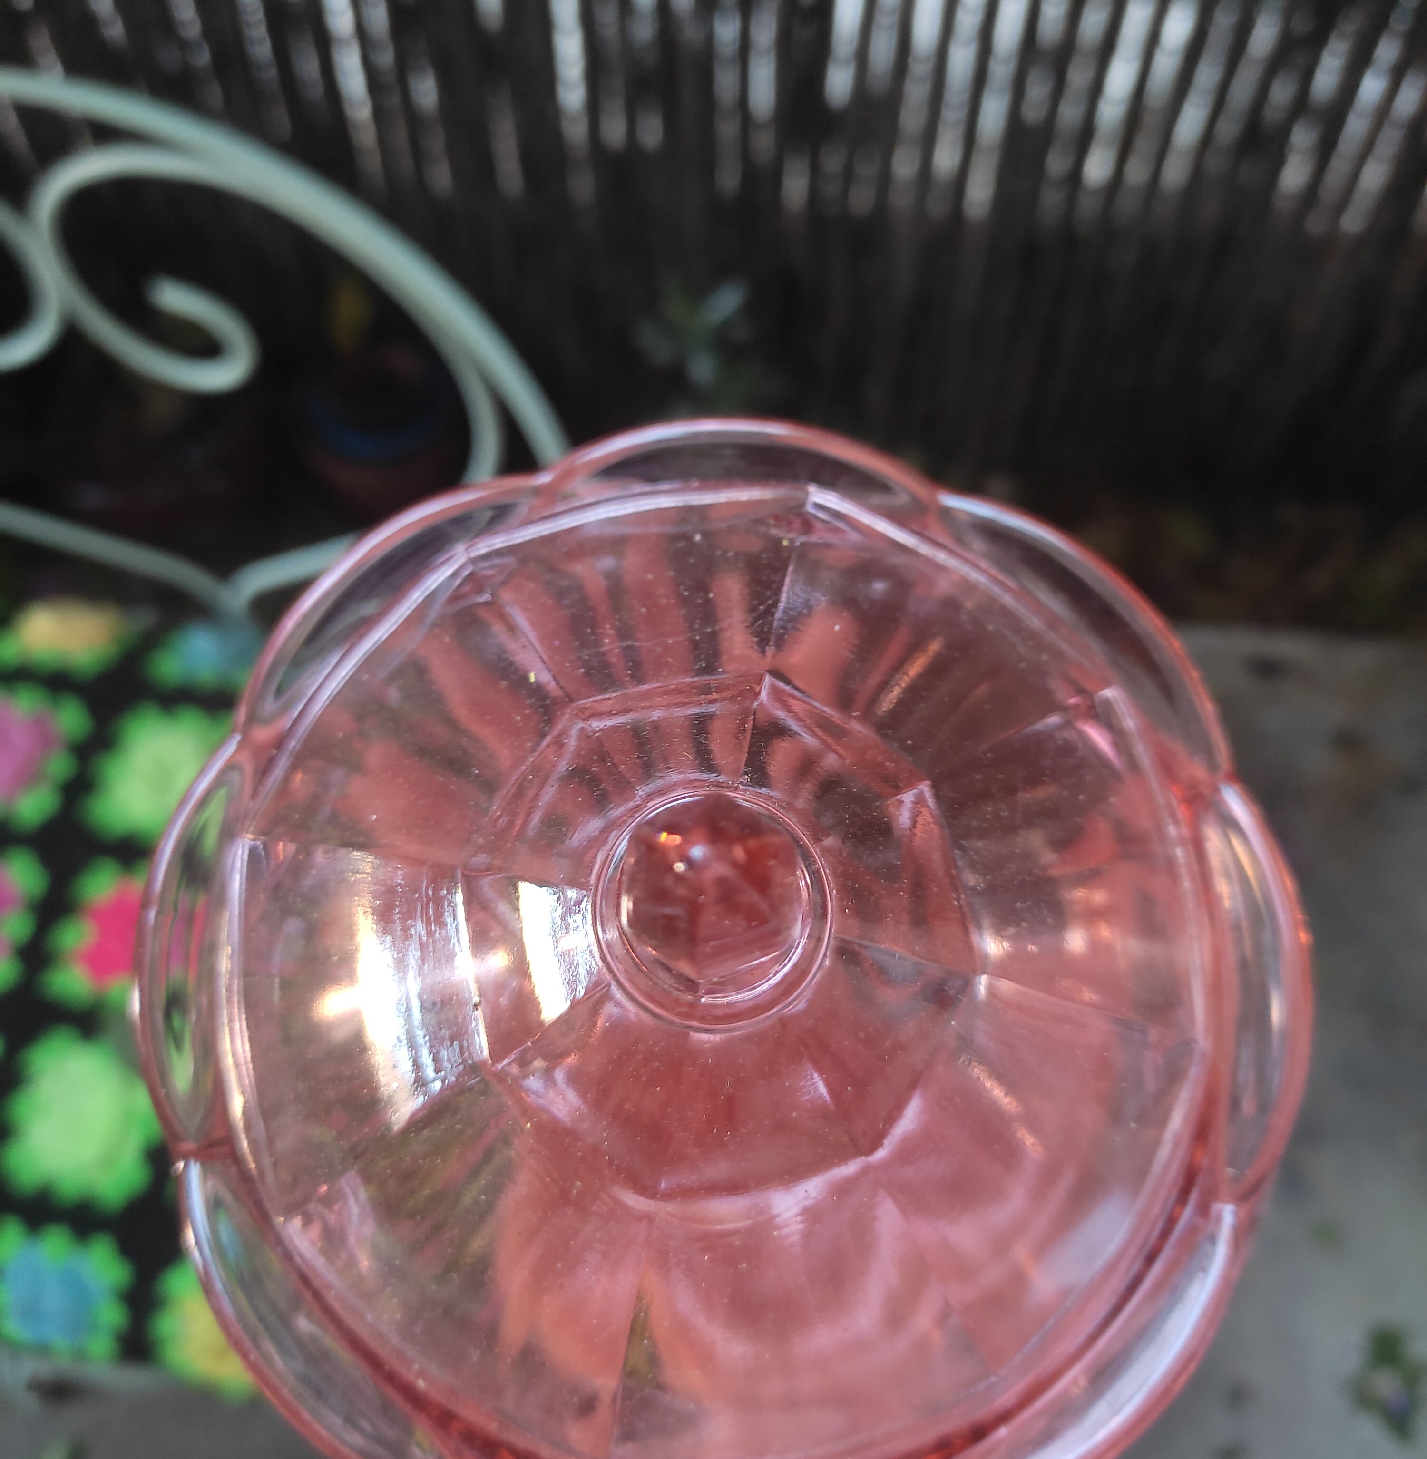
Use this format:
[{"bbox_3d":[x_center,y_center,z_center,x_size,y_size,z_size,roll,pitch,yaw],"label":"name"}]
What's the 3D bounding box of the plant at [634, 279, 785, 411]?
[{"bbox_3d":[-0.004,-0.360,1.360,0.140,0.135,0.130,2,57,0],"label":"plant"}]

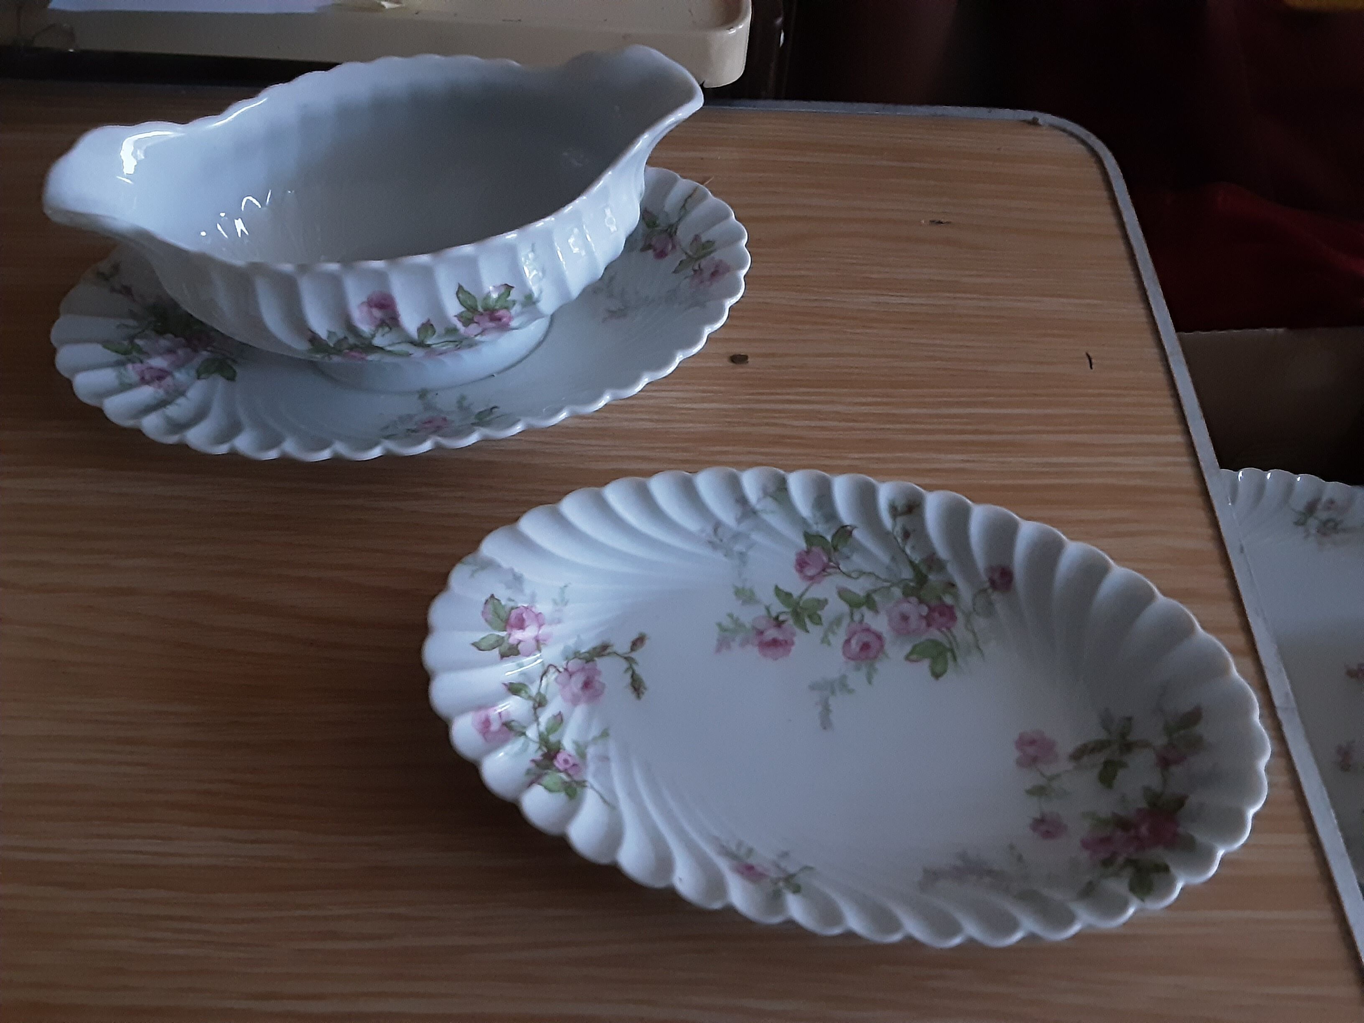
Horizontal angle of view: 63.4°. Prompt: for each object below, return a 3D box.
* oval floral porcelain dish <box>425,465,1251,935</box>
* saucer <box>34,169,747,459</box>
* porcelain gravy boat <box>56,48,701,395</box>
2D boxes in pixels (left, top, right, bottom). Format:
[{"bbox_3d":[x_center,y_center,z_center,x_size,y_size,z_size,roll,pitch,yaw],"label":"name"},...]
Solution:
[{"bbox_3d":[0.040,0.054,0.306,0.224,0.038,0.135,10,54,6],"label":"oval floral porcelain dish"},{"bbox_3d":[-0.090,-0.071,0.386,0.236,0.025,0.148,-11,56,-10],"label":"saucer"},{"bbox_3d":[-0.089,-0.092,0.355,0.187,0.085,0.106,-12,56,-10],"label":"porcelain gravy boat"}]

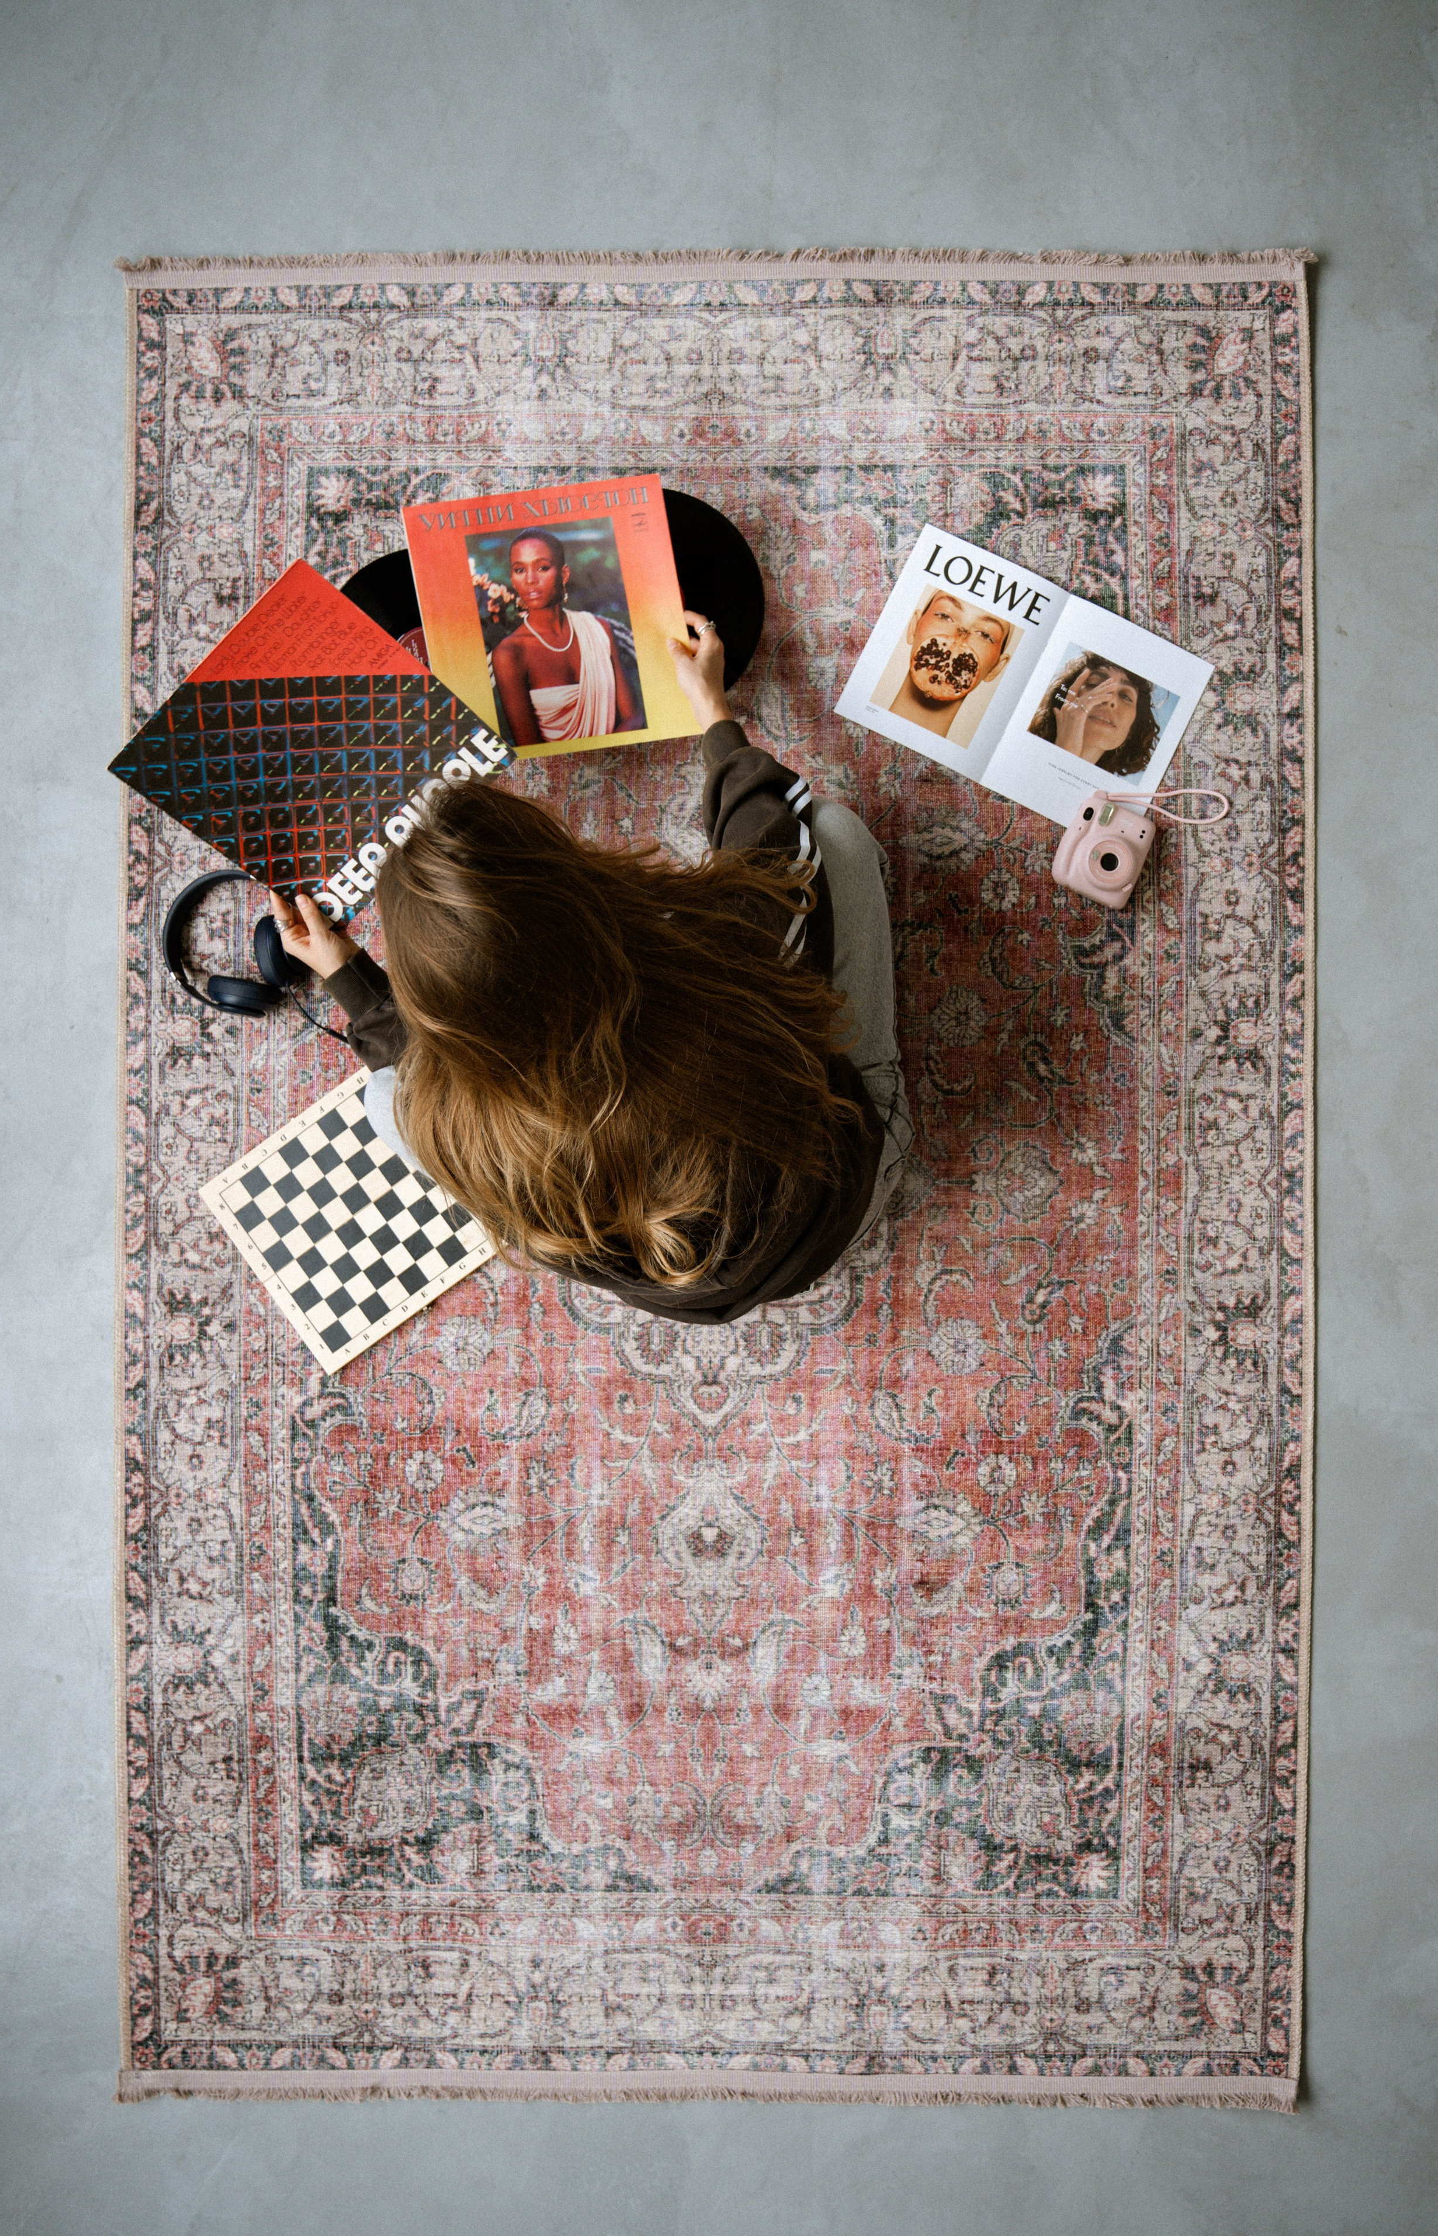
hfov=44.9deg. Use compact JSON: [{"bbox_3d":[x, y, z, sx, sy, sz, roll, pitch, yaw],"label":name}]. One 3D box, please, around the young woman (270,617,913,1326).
[{"bbox_3d":[-0.084,-0.132,1.853,0.720,0.780,0.750,-27,90,1],"label":"young woman"}]

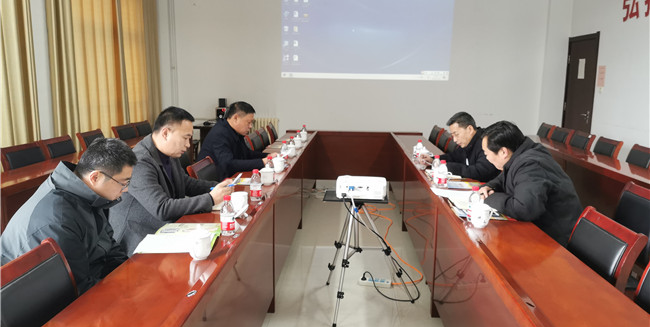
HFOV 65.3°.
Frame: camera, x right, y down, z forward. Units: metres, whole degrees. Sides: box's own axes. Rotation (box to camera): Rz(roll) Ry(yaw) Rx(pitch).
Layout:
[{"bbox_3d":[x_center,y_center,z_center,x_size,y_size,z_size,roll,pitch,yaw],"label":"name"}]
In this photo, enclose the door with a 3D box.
[{"bbox_3d":[3.684,-0.795,7.393,0.080,2.080,0.970,1,10,3],"label":"door"}]

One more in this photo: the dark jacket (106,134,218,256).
[{"bbox_3d":[-0.855,0.182,2.690,0.600,0.700,0.560,1,9,3],"label":"dark jacket"}]

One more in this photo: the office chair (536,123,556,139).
[{"bbox_3d":[2.696,-0.059,6.721,0.550,0.890,0.460,1,9,3],"label":"office chair"}]

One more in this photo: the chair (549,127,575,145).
[{"bbox_3d":[2.670,0.026,6.199,0.550,0.890,0.460,1,9,3],"label":"chair"}]

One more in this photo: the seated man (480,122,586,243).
[{"bbox_3d":[1.086,0.390,2.765,0.670,1.240,0.560,1,10,3],"label":"seated man"}]

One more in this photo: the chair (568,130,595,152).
[{"bbox_3d":[2.566,0.111,5.548,0.570,0.890,0.470,1,10,3],"label":"chair"}]

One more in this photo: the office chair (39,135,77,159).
[{"bbox_3d":[-2.210,0.214,4.703,0.570,0.890,0.480,1,10,3],"label":"office chair"}]

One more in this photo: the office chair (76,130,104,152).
[{"bbox_3d":[-2.134,0.124,5.160,0.550,0.900,0.460,1,9,3],"label":"office chair"}]

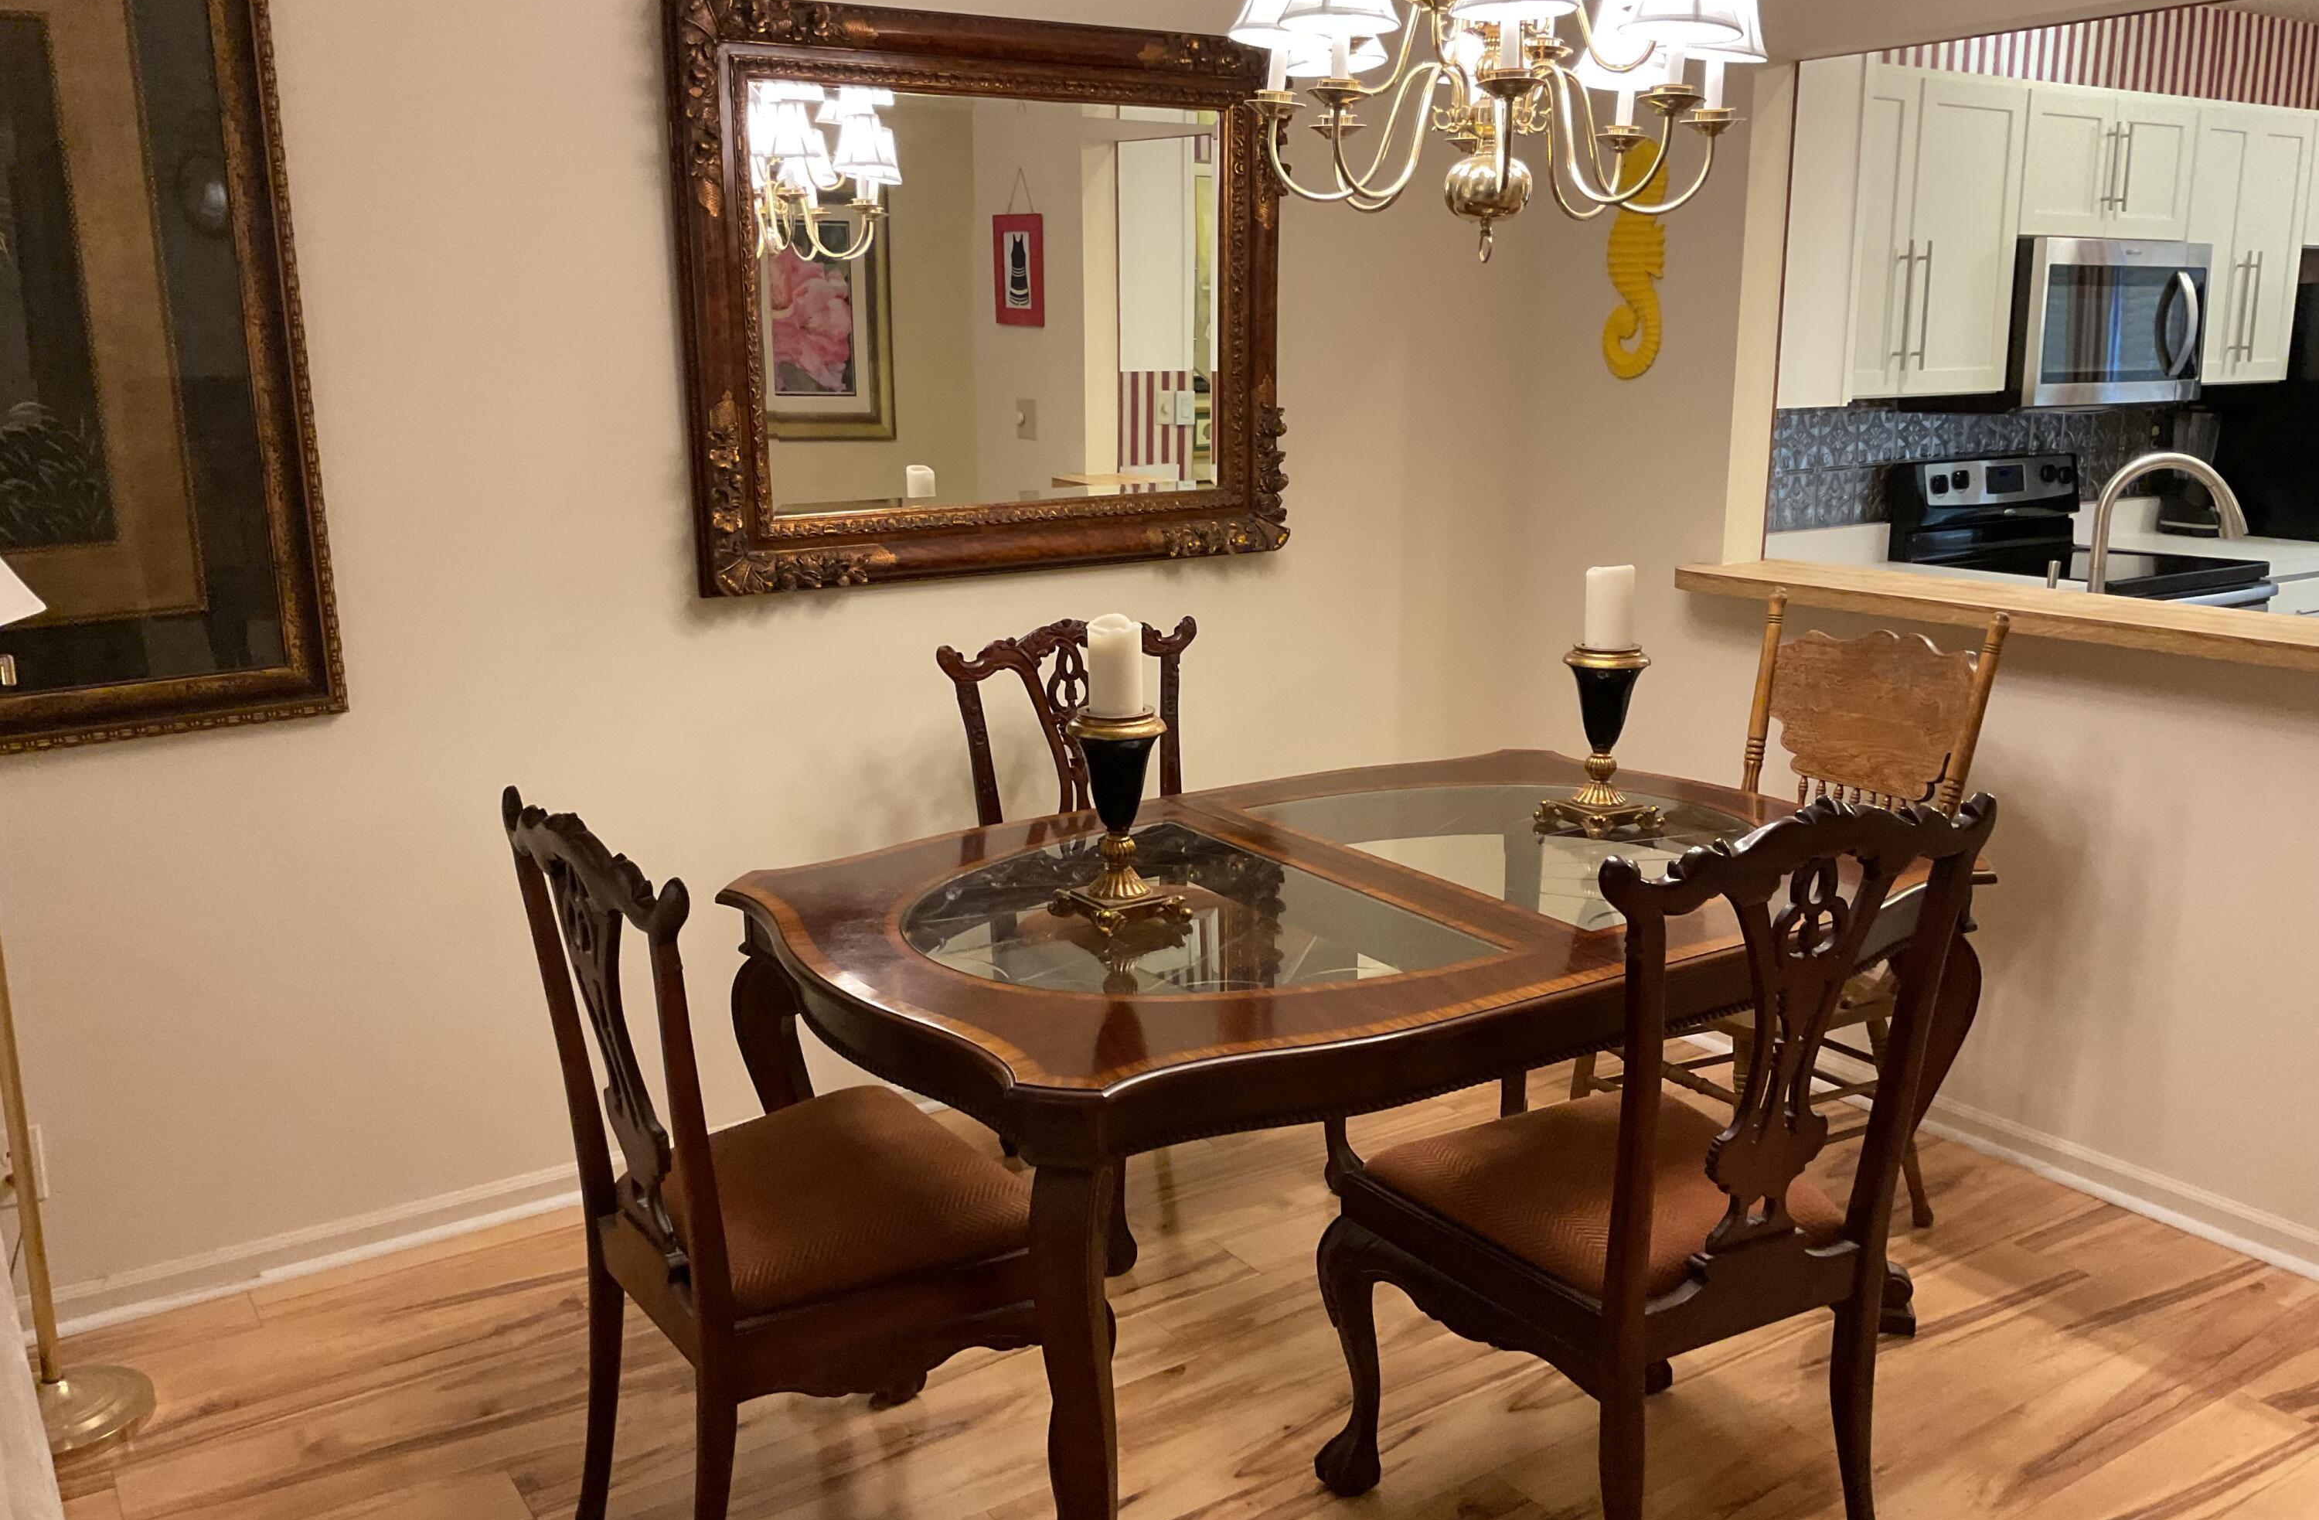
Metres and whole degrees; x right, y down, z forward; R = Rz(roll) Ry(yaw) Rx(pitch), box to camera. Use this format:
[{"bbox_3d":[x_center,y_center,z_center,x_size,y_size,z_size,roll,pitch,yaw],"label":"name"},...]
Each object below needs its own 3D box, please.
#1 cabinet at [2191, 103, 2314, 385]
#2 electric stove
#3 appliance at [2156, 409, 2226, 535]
[{"bbox_3d":[2.845,-1.418,5.389,0.570,0.729,0.325,-9,15,-33],"label":"cabinet"},{"bbox_3d":[2.416,-0.182,5.125,0.760,1.155,0.660,-9,15,-33],"label":"electric stove"},{"bbox_3d":[2.991,-0.838,5.637,0.180,0.370,0.200,-9,15,-33],"label":"appliance"}]

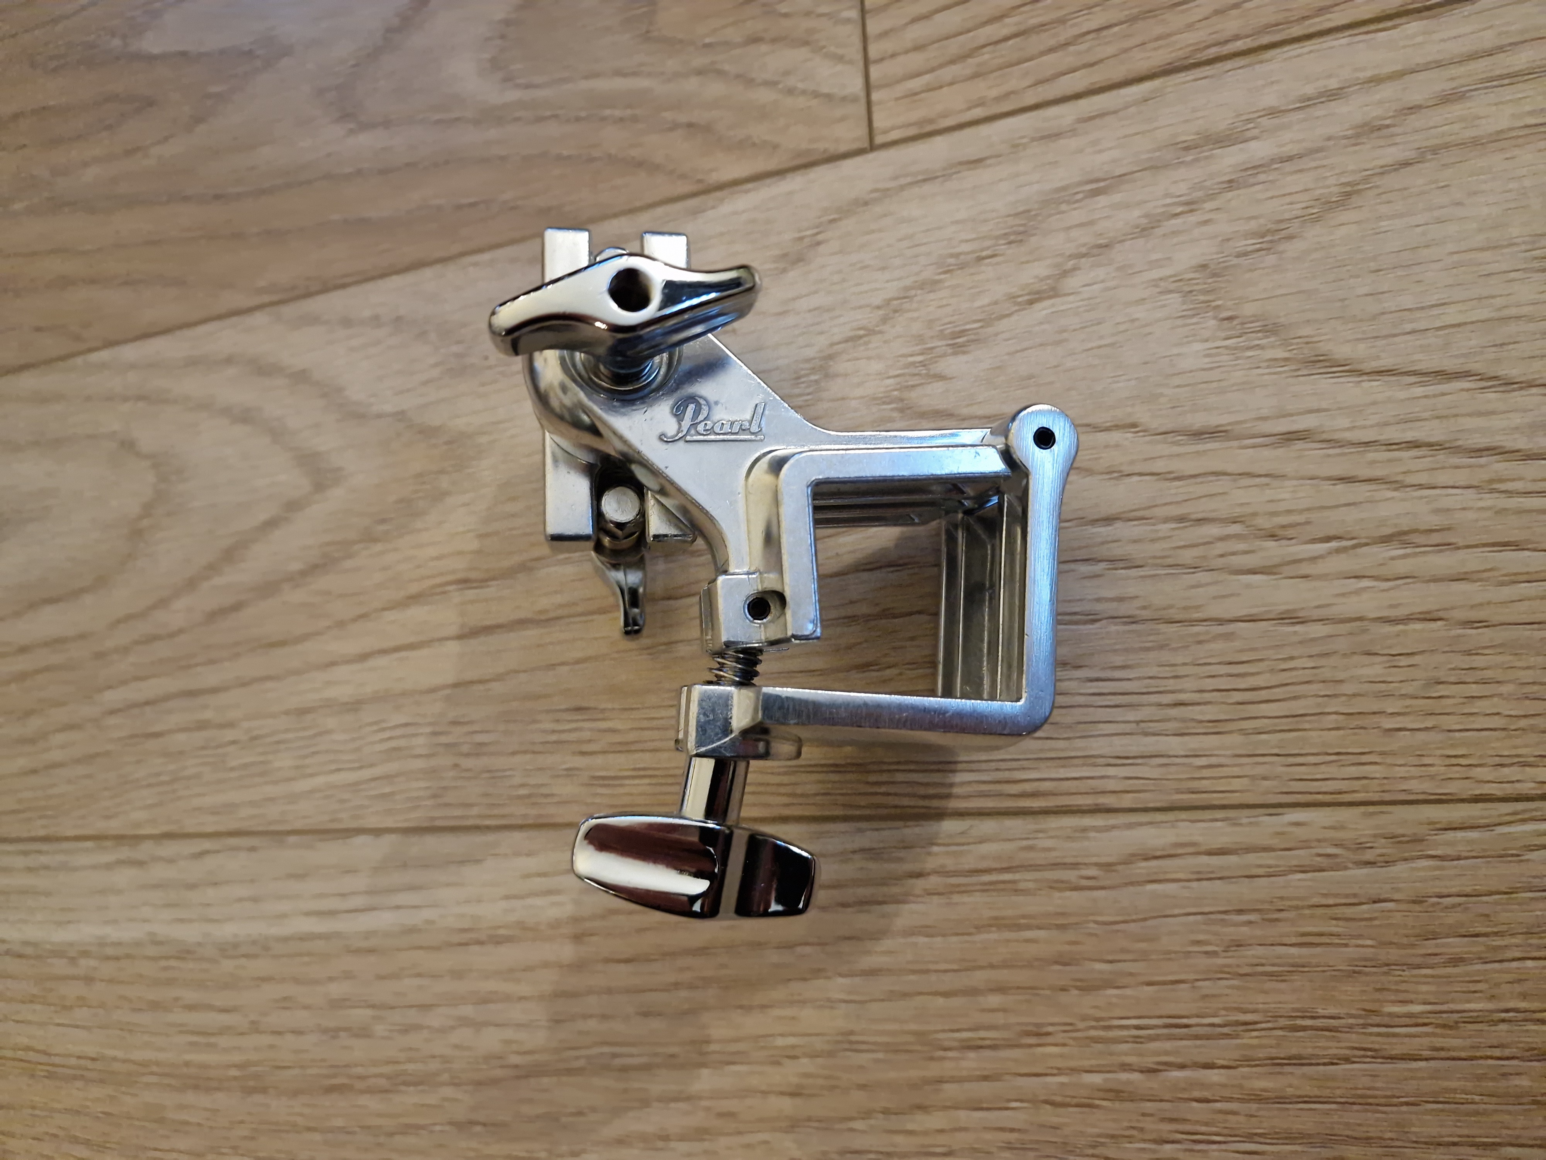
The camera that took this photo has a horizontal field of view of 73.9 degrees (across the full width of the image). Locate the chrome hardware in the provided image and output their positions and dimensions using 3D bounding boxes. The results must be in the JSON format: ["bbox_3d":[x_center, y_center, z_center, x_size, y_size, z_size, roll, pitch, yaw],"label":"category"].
[{"bbox_3d":[0.005,-0.006,0.209,0.104,0.095,0.145,-1,81,-3],"label":"chrome hardware"}]

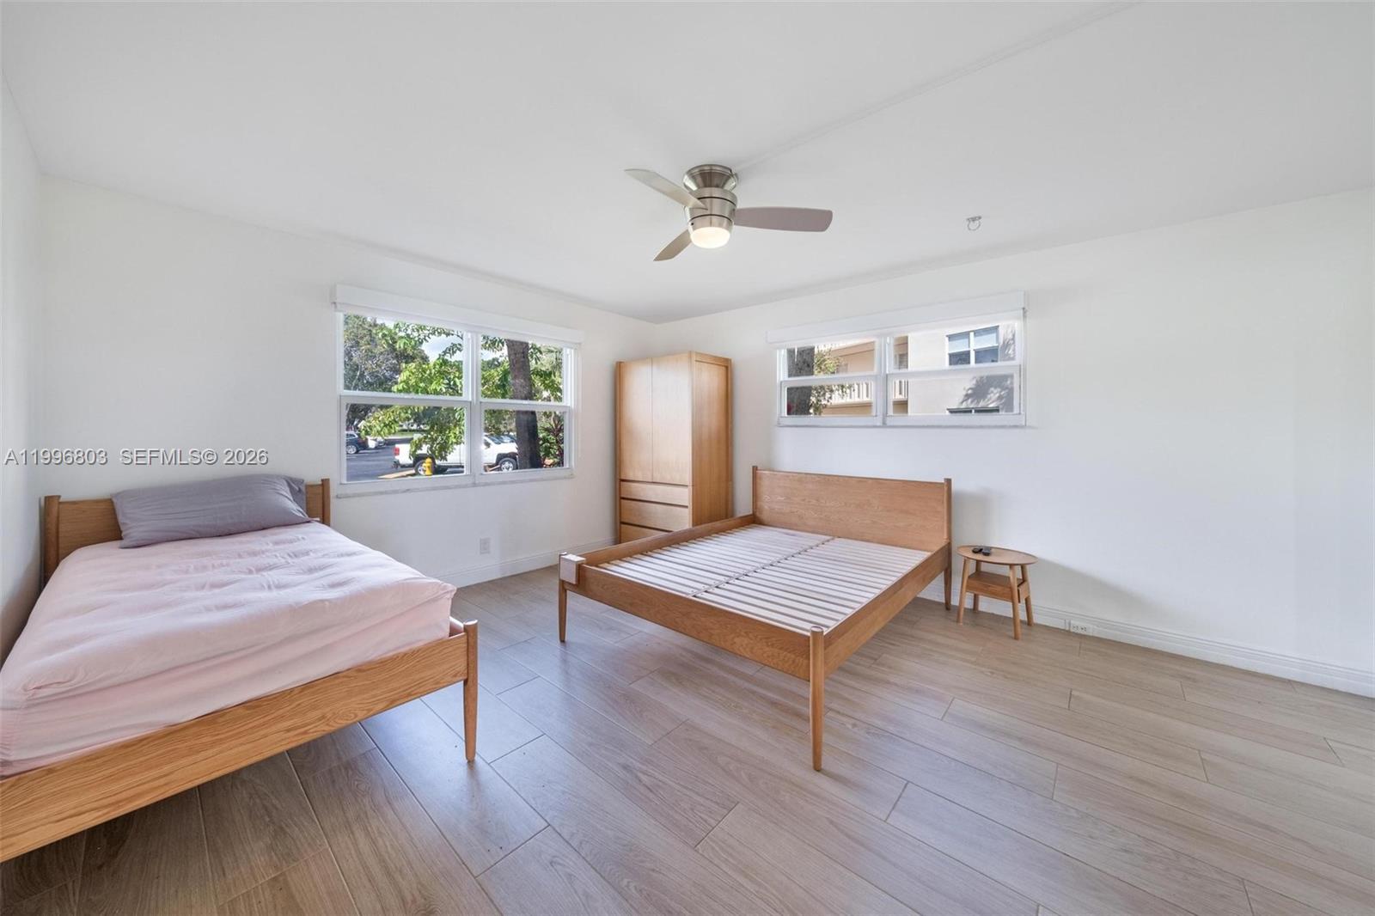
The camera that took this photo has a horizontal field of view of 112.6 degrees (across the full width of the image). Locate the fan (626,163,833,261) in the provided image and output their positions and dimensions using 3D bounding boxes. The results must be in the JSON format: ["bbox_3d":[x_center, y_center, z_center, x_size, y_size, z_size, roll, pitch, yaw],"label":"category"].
[{"bbox_3d":[0.140,-1.170,2.190,1.000,0.310,1.060,0,2,0],"label":"fan"}]

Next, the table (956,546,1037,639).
[{"bbox_3d":[1.962,0.845,2.926,0.420,0.445,0.420,2,3,42],"label":"table"}]

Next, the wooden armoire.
[{"bbox_3d":[-0.140,-0.010,4.610,1.000,1.930,0.600,2,3,42],"label":"wooden armoire"}]

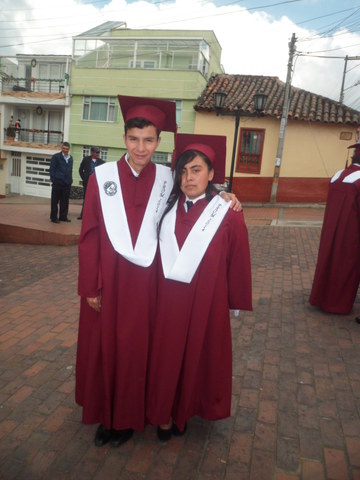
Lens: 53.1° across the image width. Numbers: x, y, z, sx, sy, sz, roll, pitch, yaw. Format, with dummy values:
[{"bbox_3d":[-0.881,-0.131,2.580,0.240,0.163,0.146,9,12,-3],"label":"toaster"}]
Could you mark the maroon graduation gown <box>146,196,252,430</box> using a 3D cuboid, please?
[{"bbox_3d":[0.127,0.410,1.981,0.560,1.285,0.400,7,9,6],"label":"maroon graduation gown"}]

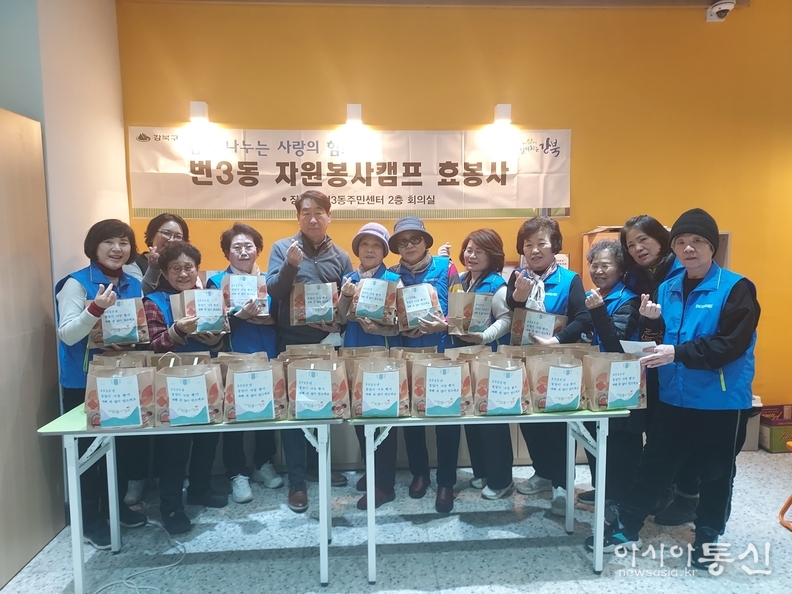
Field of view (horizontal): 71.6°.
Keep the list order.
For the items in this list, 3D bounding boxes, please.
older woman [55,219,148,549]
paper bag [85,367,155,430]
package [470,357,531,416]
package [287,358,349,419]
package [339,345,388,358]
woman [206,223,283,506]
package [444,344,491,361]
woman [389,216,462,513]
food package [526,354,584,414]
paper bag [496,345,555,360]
[{"bbox_3d":[-1.440,0.426,2.723,0.467,1.579,0.367,-3,6,-30],"label":"older woman"},{"bbox_3d":[-1.096,0.407,2.233,0.248,0.223,0.144,-1,5,-7],"label":"paper bag"},{"bbox_3d":[0.466,0.384,2.405,0.250,0.235,0.130,-1,7,-6],"label":"package"},{"bbox_3d":[-0.322,0.392,2.341,0.248,0.223,0.144,-1,5,-2],"label":"package"},{"bbox_3d":[-0.152,0.363,2.603,0.243,0.228,0.149,-1,5,-3],"label":"package"},{"bbox_3d":[-0.862,0.372,3.182,0.470,1.600,0.390,-2,6,-18],"label":"woman"},{"bbox_3d":[0.337,0.363,2.588,0.250,0.235,0.130,-1,7,-4],"label":"package"},{"bbox_3d":[0.168,0.373,3.057,0.447,1.599,0.357,1,5,10],"label":"woman"},{"bbox_3d":[0.703,0.376,2.430,0.245,0.220,0.135,-1,6,-8],"label":"food package"},{"bbox_3d":[0.638,0.354,2.674,0.255,0.220,0.140,-1,6,-4],"label":"paper bag"}]

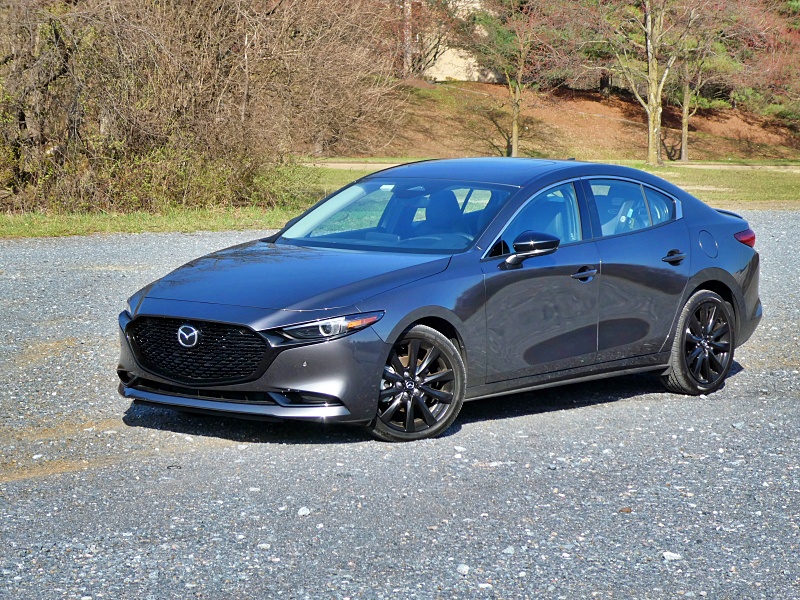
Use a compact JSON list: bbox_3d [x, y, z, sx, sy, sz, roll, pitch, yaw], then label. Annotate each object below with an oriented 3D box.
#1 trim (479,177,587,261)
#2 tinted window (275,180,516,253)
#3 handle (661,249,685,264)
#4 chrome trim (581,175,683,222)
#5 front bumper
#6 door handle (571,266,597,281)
[{"bbox_3d":[0.758,-0.475,13.003,0.144,0.447,1.150,-8,-2,42],"label":"trim"},{"bbox_3d":[-0.038,-0.502,13.200,1.340,0.390,0.720,5,7,42],"label":"tinted window"},{"bbox_3d":[1.672,-0.261,13.805,0.060,0.070,0.235,5,7,42],"label":"handle"},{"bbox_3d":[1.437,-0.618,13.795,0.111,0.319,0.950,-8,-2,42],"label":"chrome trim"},{"bbox_3d":[-0.948,0.347,12.269,1.770,0.520,0.610,5,7,42],"label":"front bumper"},{"bbox_3d":[1.070,-0.158,13.143,0.060,0.070,0.235,5,7,42],"label":"door handle"}]

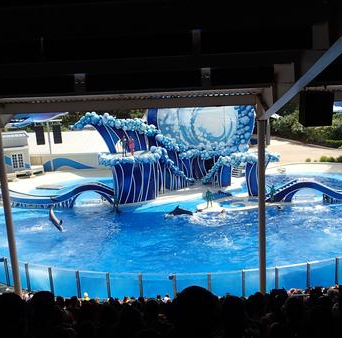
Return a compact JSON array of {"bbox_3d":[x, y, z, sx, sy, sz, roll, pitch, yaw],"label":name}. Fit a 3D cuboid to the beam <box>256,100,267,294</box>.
[{"bbox_3d":[3.253,1.409,13.871,0.230,7.580,0.230,-3,10,0],"label":"beam"}]

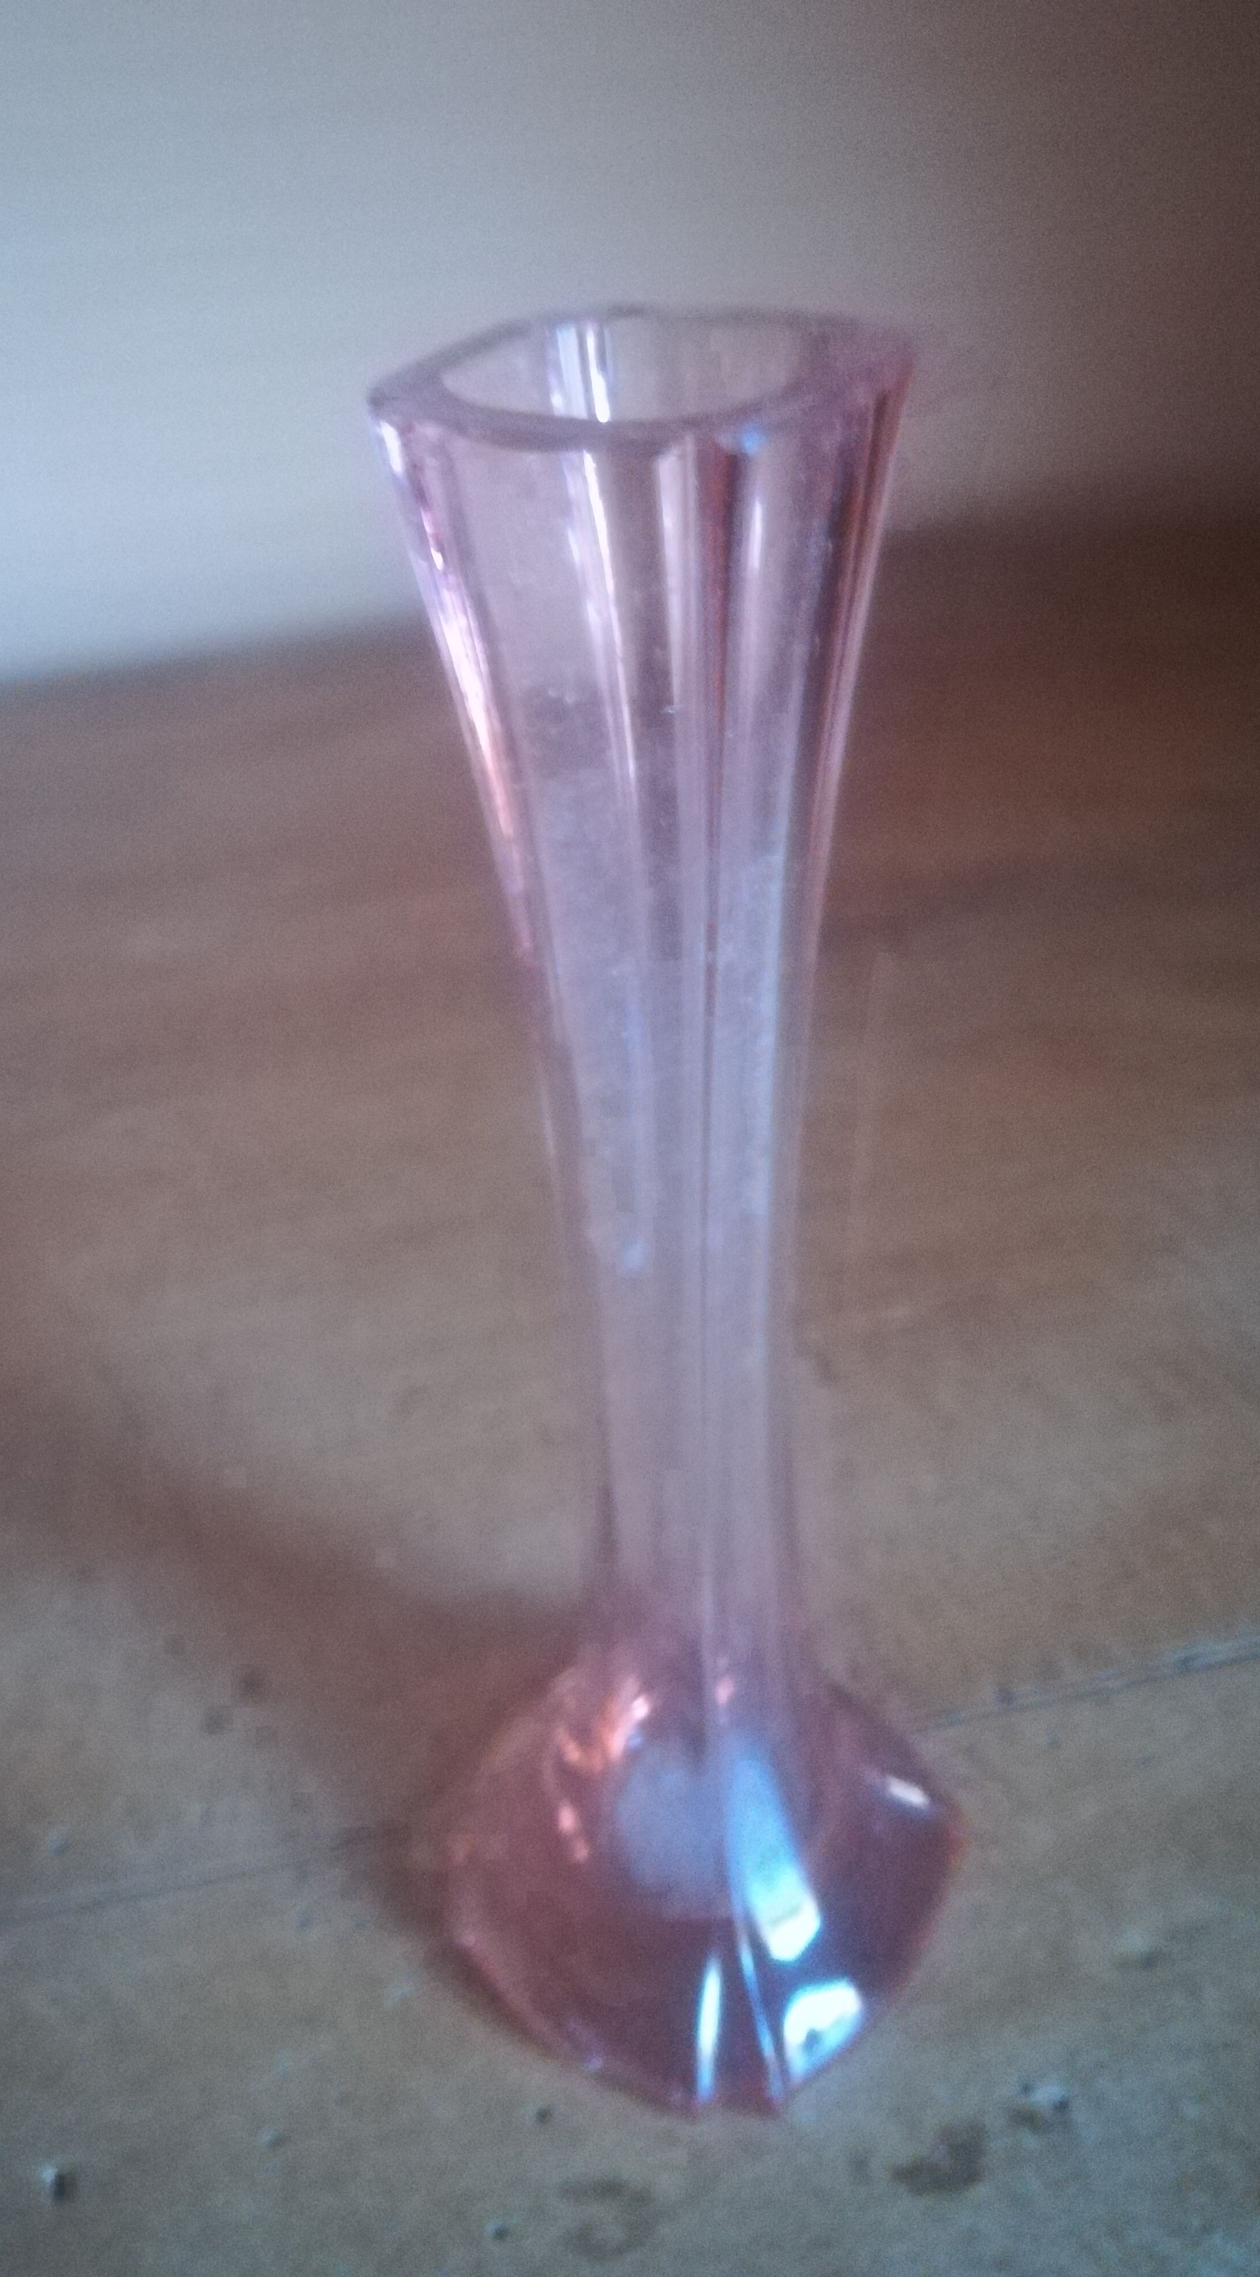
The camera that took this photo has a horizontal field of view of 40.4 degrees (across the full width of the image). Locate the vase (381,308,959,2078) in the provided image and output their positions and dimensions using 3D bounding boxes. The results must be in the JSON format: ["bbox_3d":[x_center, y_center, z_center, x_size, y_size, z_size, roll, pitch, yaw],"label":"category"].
[{"bbox_3d":[0.006,0.023,0.185,0.059,0.198,0.059,26,46,33],"label":"vase"}]

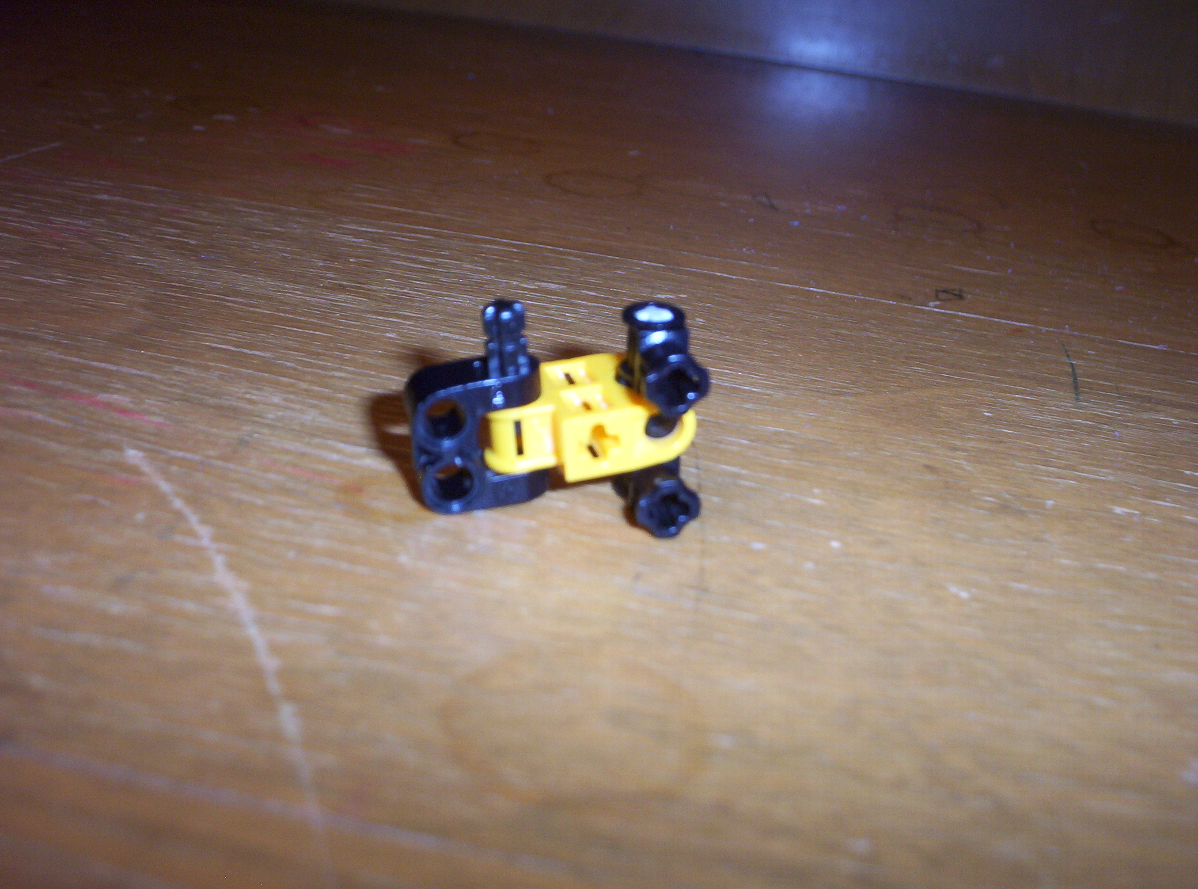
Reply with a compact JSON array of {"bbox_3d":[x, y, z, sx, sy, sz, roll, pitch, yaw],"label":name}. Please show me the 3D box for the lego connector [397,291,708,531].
[{"bbox_3d":[-0.005,-0.004,0.146,0.034,0.026,0.022,1,27,-15],"label":"lego connector"}]

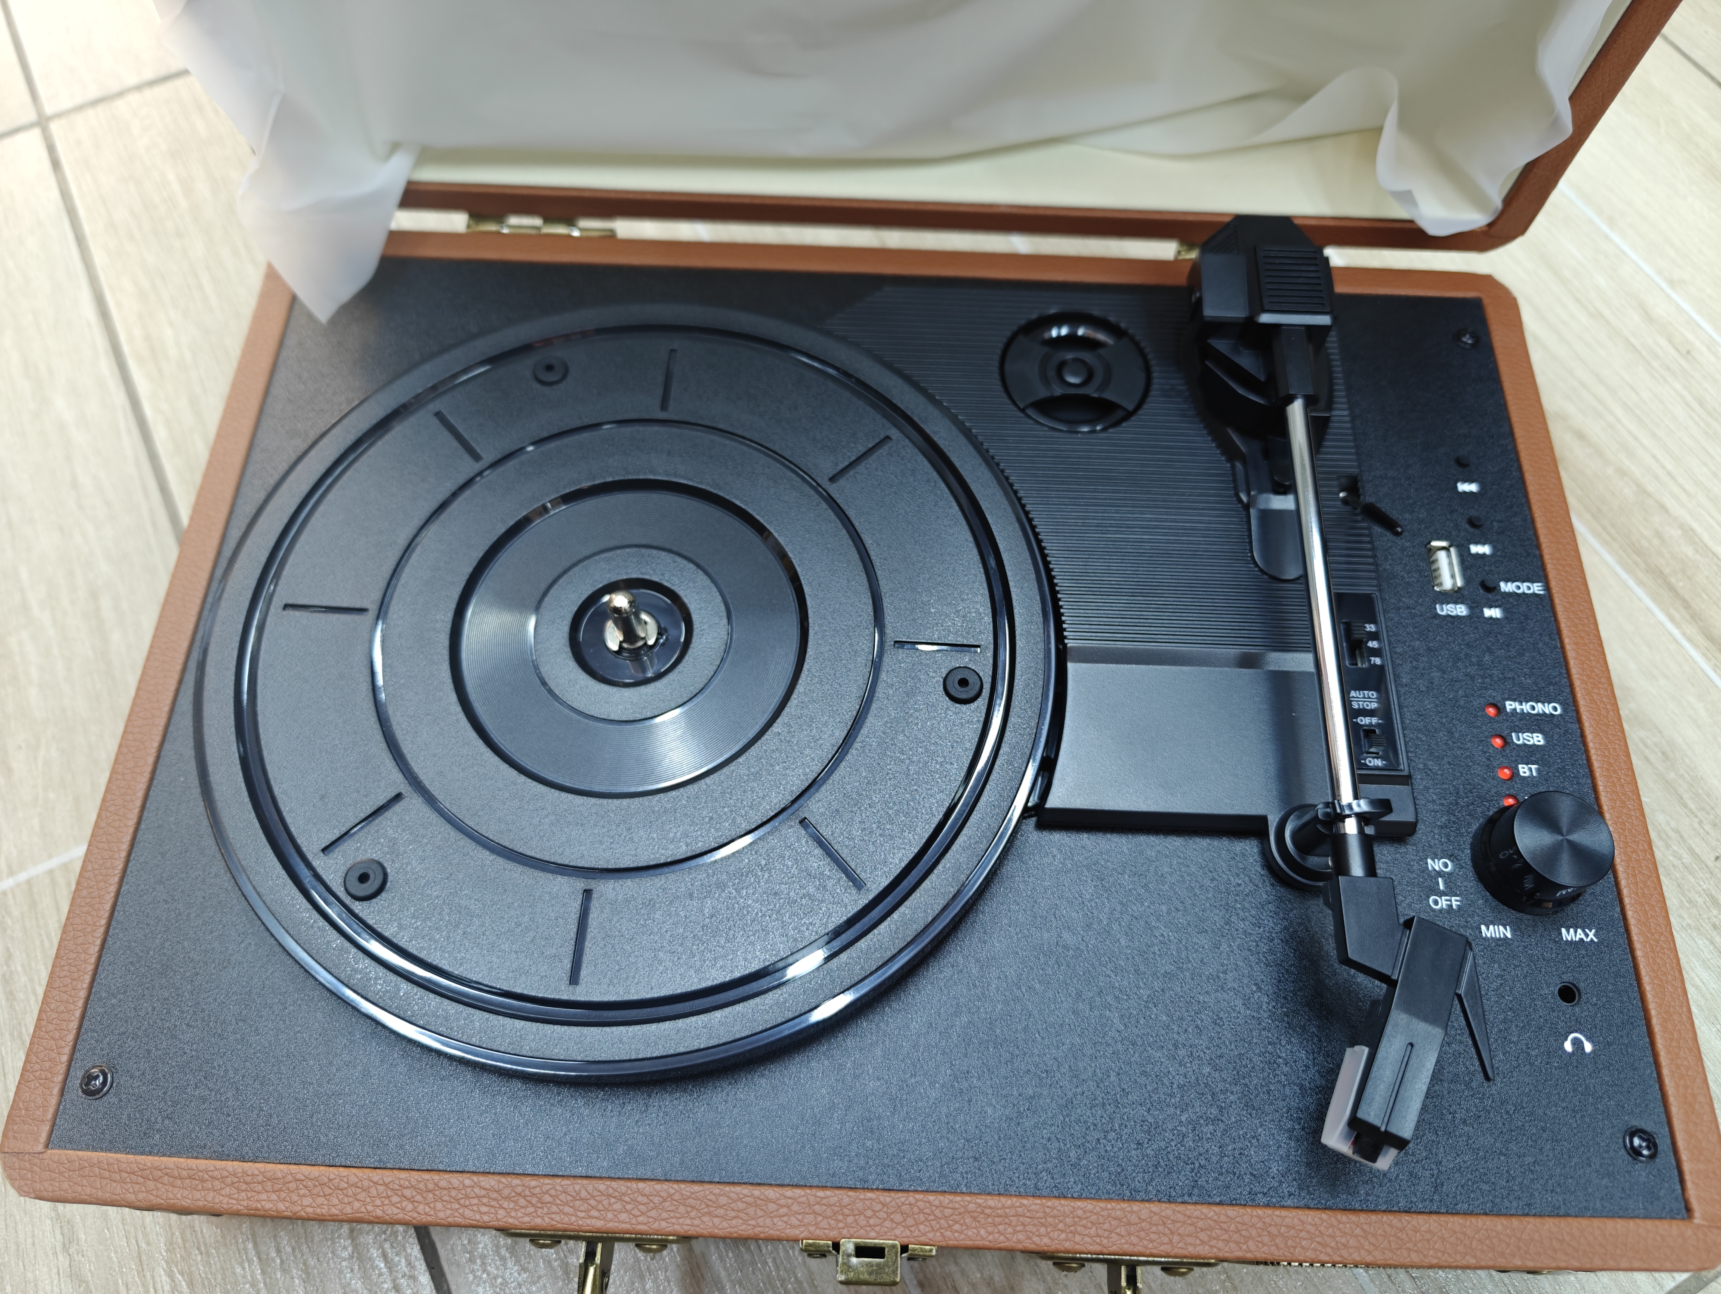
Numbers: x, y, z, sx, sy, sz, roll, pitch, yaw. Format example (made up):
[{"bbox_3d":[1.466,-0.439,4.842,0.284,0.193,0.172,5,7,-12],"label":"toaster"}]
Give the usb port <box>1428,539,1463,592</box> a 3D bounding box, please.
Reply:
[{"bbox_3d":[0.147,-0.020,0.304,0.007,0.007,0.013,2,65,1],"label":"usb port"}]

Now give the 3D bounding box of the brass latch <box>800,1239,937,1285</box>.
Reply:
[{"bbox_3d":[0.002,0.127,0.246,0.028,0.016,0.009,2,65,1],"label":"brass latch"}]

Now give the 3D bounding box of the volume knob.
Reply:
[{"bbox_3d":[0.151,0.044,0.262,0.024,0.017,0.024,2,65,1],"label":"volume knob"}]

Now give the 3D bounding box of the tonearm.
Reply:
[{"bbox_3d":[0.104,-0.003,0.273,0.043,0.036,0.225,2,65,1],"label":"tonearm"}]

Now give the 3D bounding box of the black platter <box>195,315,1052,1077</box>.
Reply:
[{"bbox_3d":[-0.054,-0.003,0.284,0.198,0.011,0.198,2,65,1],"label":"black platter"}]

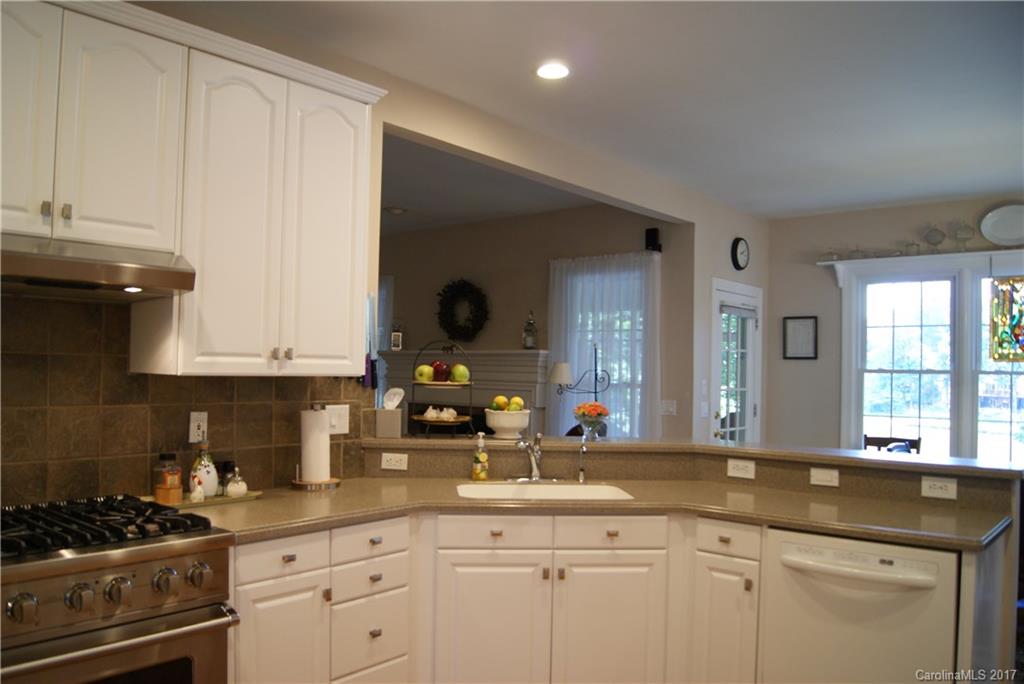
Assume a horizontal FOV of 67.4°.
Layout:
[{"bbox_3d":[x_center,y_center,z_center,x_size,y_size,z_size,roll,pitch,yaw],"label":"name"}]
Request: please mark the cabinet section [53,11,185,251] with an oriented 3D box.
[{"bbox_3d":[-1.287,-0.614,2.418,0.315,0.659,0.365,0,-2,41],"label":"cabinet section"}]

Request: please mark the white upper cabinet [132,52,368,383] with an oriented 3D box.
[{"bbox_3d":[-0.948,-0.429,2.907,0.325,1.104,0.755,-1,-3,42],"label":"white upper cabinet"}]

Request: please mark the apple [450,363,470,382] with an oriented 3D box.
[{"bbox_3d":[-0.245,0.150,3.670,0.086,0.084,0.086,1,-2,-3],"label":"apple"}]

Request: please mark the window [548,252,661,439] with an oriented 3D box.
[{"bbox_3d":[0.715,0.467,6.179,1.040,2.325,0.100,-1,-3,42],"label":"window"}]

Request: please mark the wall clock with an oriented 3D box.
[{"bbox_3d":[1.883,-0.719,6.313,0.042,0.265,0.265,-1,-3,42],"label":"wall clock"}]

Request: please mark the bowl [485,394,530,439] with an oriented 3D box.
[{"bbox_3d":[-0.022,0.363,3.700,0.213,0.205,0.213,1,-2,0],"label":"bowl"}]

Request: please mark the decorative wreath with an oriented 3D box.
[{"bbox_3d":[-0.465,-0.292,7.282,0.590,0.590,0.100,-1,-3,42],"label":"decorative wreath"}]

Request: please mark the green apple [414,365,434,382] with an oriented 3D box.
[{"bbox_3d":[-0.414,0.151,3.660,0.086,0.084,0.086,1,-2,0],"label":"green apple"}]

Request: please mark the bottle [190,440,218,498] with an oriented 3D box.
[{"bbox_3d":[-1.126,0.456,2.812,0.094,0.222,0.094,2,-3,-30],"label":"bottle"}]

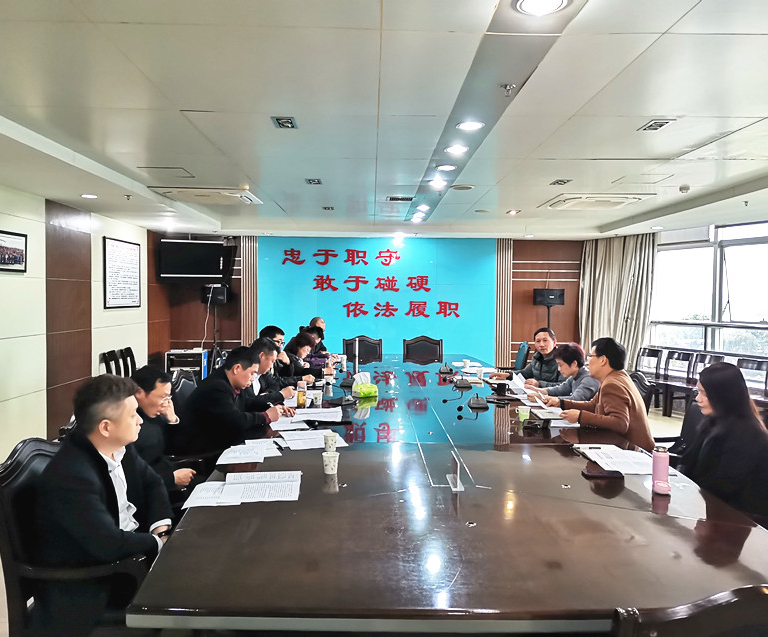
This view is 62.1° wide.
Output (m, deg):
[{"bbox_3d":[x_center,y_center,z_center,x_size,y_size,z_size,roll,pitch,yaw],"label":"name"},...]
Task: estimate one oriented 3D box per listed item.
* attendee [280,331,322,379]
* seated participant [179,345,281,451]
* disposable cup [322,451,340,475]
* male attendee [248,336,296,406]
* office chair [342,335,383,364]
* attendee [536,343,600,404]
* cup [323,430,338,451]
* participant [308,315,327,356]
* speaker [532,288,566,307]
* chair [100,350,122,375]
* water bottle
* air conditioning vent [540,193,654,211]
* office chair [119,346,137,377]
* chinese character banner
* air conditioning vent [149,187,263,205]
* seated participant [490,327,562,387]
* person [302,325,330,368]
[{"bbox_3d":[-0.876,0.724,5.995,0.780,1.188,0.540,1,2,7],"label":"attendee"},{"bbox_3d":[-0.917,0.782,3.900,0.700,1.230,0.530,0,2,-1],"label":"seated participant"},{"bbox_3d":[-0.231,0.632,2.769,0.076,0.086,0.076,0,2,-1],"label":"disposable cup"},{"bbox_3d":[-0.931,0.753,4.634,0.800,1.225,0.540,1,2,7],"label":"male attendee"},{"bbox_3d":[-0.292,0.736,8.708,0.580,0.980,0.620,0,2,-1],"label":"office chair"},{"bbox_3d":[1.387,0.773,4.854,0.640,1.180,0.500,0,2,6],"label":"attendee"},{"bbox_3d":[-0.263,0.619,3.170,0.068,0.087,0.068,0,2,0],"label":"cup"},{"bbox_3d":[-0.823,0.629,7.514,0.780,1.270,0.540,1,2,11],"label":"participant"},{"bbox_3d":[2.461,-0.312,9.491,0.460,0.240,0.260,1,2,11],"label":"speaker"},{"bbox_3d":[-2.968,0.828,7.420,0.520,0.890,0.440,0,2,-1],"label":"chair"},{"bbox_3d":[1.113,0.601,2.560,0.067,0.170,0.068,0,2,-1],"label":"water bottle"},{"bbox_3d":[2.266,-1.243,6.900,0.940,0.050,0.960,0,2,-1],"label":"air conditioning vent"},{"bbox_3d":[-2.867,0.801,7.633,0.500,0.880,0.450,0,2,-1],"label":"office chair"},{"bbox_3d":[-0.109,-0.187,10.120,3.790,2.200,0.050,0,2,-1],"label":"chinese character banner"},{"bbox_3d":[-1.896,-1.326,6.924,0.970,0.050,1.000,0,2,-1],"label":"air conditioning vent"},{"bbox_3d":[1.351,0.712,5.760,0.700,1.250,0.650,-2,3,-43],"label":"seated participant"},{"bbox_3d":[-0.885,0.689,6.700,0.720,1.220,0.520,0,2,-1],"label":"person"}]

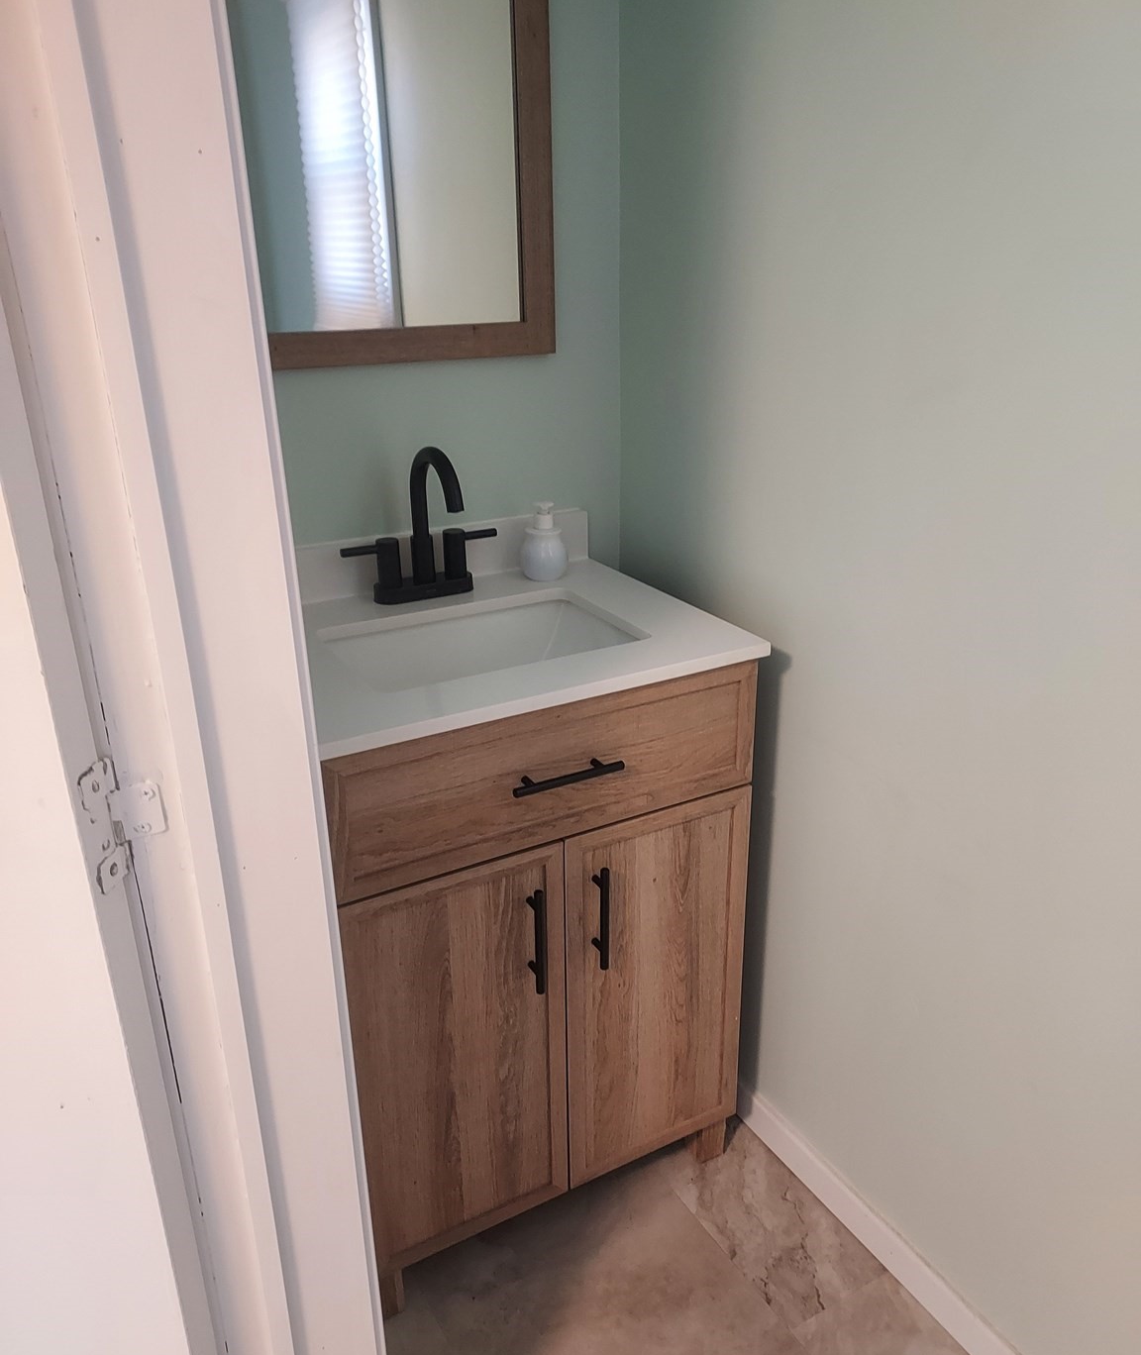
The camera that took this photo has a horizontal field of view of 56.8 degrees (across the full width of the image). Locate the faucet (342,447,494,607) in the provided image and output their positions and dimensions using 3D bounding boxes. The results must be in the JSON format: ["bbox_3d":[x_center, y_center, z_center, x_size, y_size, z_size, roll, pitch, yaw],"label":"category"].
[{"bbox_3d":[-0.187,-0.207,1.472,0.242,0.226,0.185,-12,24,-26],"label":"faucet"}]

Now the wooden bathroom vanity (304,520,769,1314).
[{"bbox_3d":[-0.119,0.315,1.556,0.613,0.964,0.512,-12,24,-26],"label":"wooden bathroom vanity"}]

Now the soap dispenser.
[{"bbox_3d":[-0.041,-0.211,1.624,0.072,0.117,0.072,-1,22,0],"label":"soap dispenser"}]

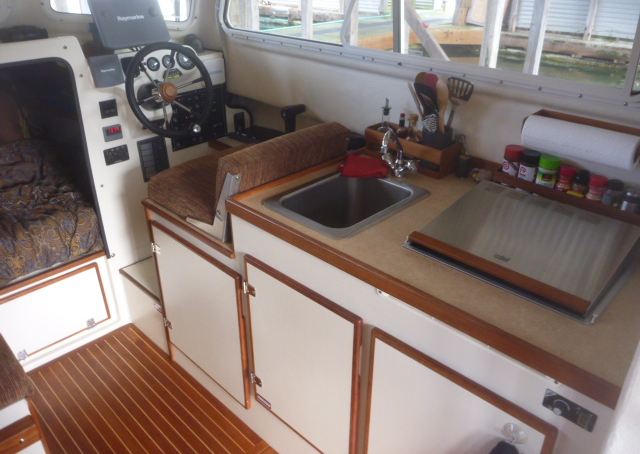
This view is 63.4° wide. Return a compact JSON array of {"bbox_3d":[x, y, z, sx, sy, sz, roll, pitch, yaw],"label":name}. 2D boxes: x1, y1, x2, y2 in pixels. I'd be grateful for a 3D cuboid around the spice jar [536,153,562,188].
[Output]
[{"bbox_3d":[0.668,-0.150,1.513,0.056,0.111,0.056,25,37,37],"label":"spice jar"}]

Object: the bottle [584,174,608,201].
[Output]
[{"bbox_3d":[0.735,-0.091,1.382,0.047,0.087,0.047,25,37,37],"label":"bottle"}]

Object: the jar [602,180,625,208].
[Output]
[{"bbox_3d":[0.763,-0.078,1.358,0.048,0.087,0.048,25,37,37],"label":"jar"}]

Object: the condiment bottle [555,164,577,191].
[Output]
[{"bbox_3d":[0.705,-0.129,1.484,0.044,0.099,0.044,25,37,37],"label":"condiment bottle"}]

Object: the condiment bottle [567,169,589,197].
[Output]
[{"bbox_3d":[0.706,-0.106,1.405,0.045,0.090,0.045,25,37,37],"label":"condiment bottle"}]

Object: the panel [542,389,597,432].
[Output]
[{"bbox_3d":[0.456,0.324,0.934,0.091,0.042,0.020,25,37,37],"label":"panel"}]

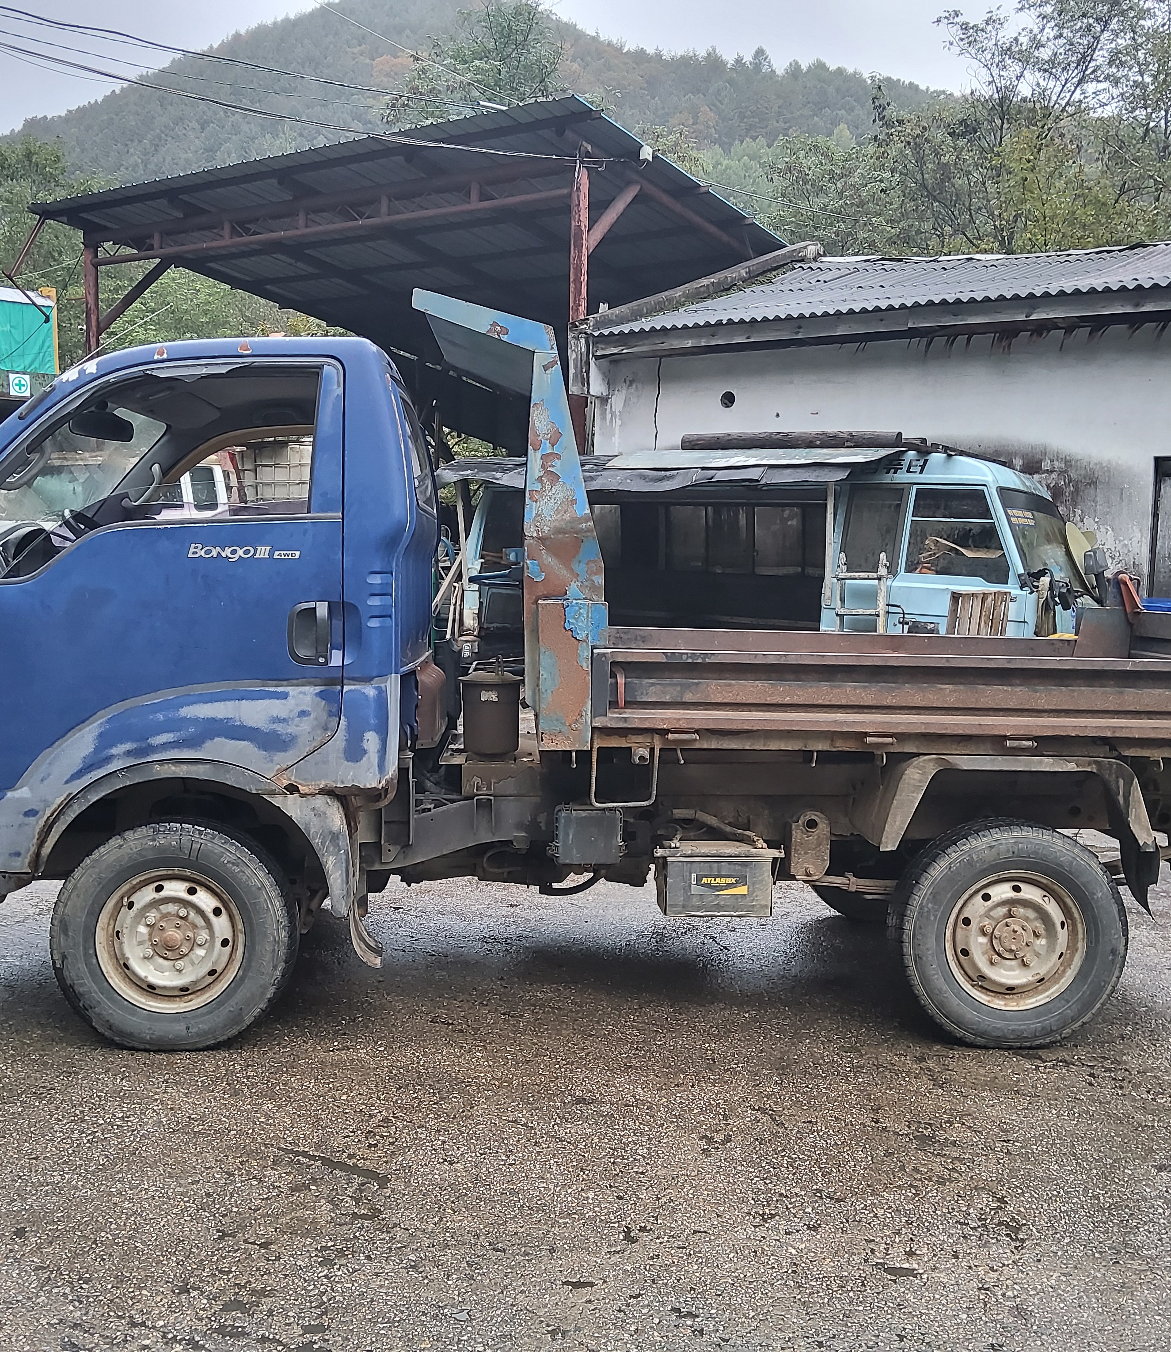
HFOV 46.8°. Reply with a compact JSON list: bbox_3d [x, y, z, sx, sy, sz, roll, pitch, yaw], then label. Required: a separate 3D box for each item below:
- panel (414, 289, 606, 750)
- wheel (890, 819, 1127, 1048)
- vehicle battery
[{"bbox_3d":[-0.249,-0.484,4.598,0.548,1.280,1.650,1,4,-3],"label":"panel"},{"bbox_3d":[1.257,0.755,4.029,0.656,0.655,0.205,1,4,-3],"label":"wheel"},{"bbox_3d":[0.383,0.593,4.035,0.340,0.210,0.185,1,4,-3],"label":"vehicle battery"}]

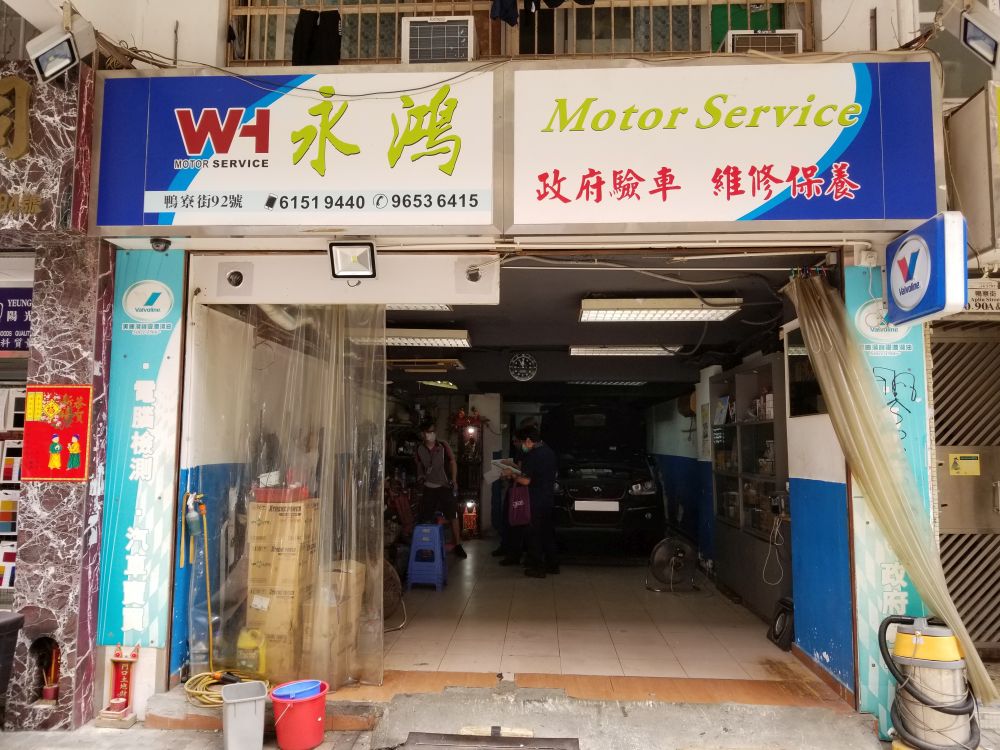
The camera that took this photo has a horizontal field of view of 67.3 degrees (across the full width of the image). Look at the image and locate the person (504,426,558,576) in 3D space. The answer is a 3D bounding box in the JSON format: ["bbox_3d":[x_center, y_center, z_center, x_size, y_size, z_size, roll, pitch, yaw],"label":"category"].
[{"bbox_3d":[0.348,1.418,8.453,0.560,1.660,0.480,1,-5,-11],"label":"person"}]

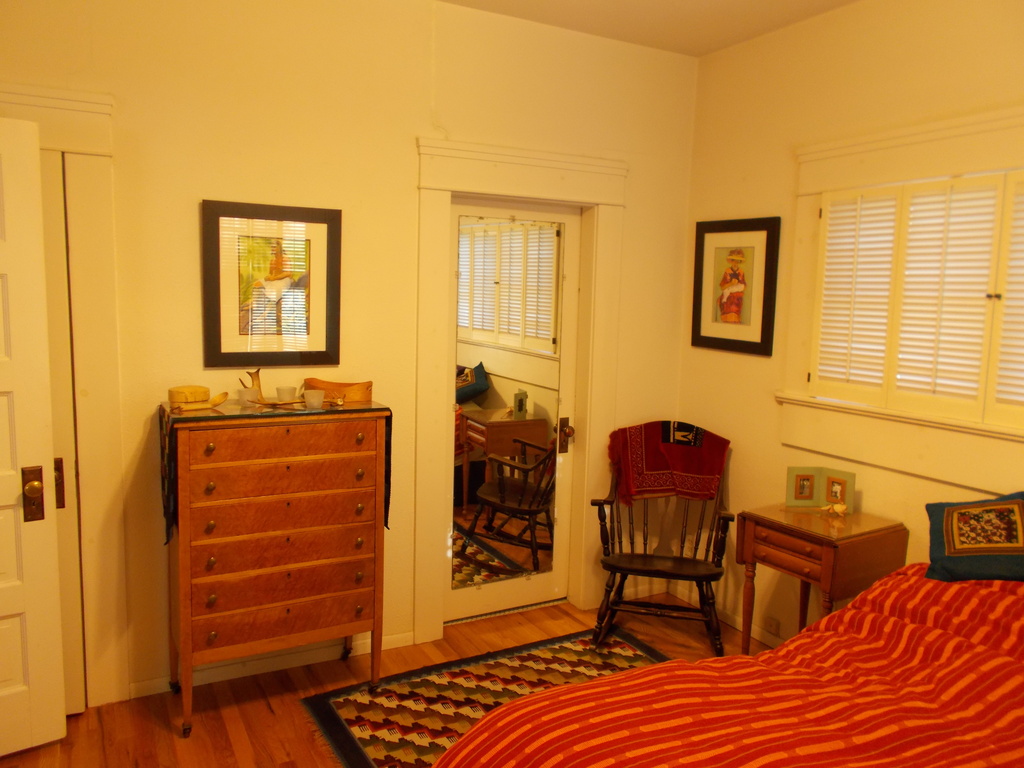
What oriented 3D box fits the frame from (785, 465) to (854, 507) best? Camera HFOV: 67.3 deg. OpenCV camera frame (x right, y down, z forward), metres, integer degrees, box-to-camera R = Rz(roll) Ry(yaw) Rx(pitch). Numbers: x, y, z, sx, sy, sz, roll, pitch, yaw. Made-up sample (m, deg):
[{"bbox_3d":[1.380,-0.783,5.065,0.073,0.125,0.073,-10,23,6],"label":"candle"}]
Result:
[{"bbox_3d":[1.218,0.415,3.038,0.243,0.161,0.060,4,7,17],"label":"frame"}]

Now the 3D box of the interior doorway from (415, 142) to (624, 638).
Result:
[{"bbox_3d":[0.031,0.047,3.594,1.081,2.190,0.150,-2,8,-29],"label":"interior doorway"}]

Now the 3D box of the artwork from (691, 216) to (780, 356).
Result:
[{"bbox_3d":[1.037,-0.459,3.603,0.028,0.613,0.526,-2,8,-29],"label":"artwork"}]

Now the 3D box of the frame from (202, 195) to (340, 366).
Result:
[{"bbox_3d":[-0.900,-0.372,2.938,0.512,0.608,0.028,-2,8,-29],"label":"frame"}]

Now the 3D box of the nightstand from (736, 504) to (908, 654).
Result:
[{"bbox_3d":[1.171,0.880,2.976,0.435,0.749,0.455,-3,8,-33],"label":"nightstand"}]

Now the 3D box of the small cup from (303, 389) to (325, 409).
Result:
[{"bbox_3d":[-0.711,0.053,2.772,0.075,0.067,0.075,2,7,0],"label":"small cup"}]

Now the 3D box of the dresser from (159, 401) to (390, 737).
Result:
[{"bbox_3d":[-0.881,0.637,2.888,0.747,1.138,0.385,-2,8,-29],"label":"dresser"}]

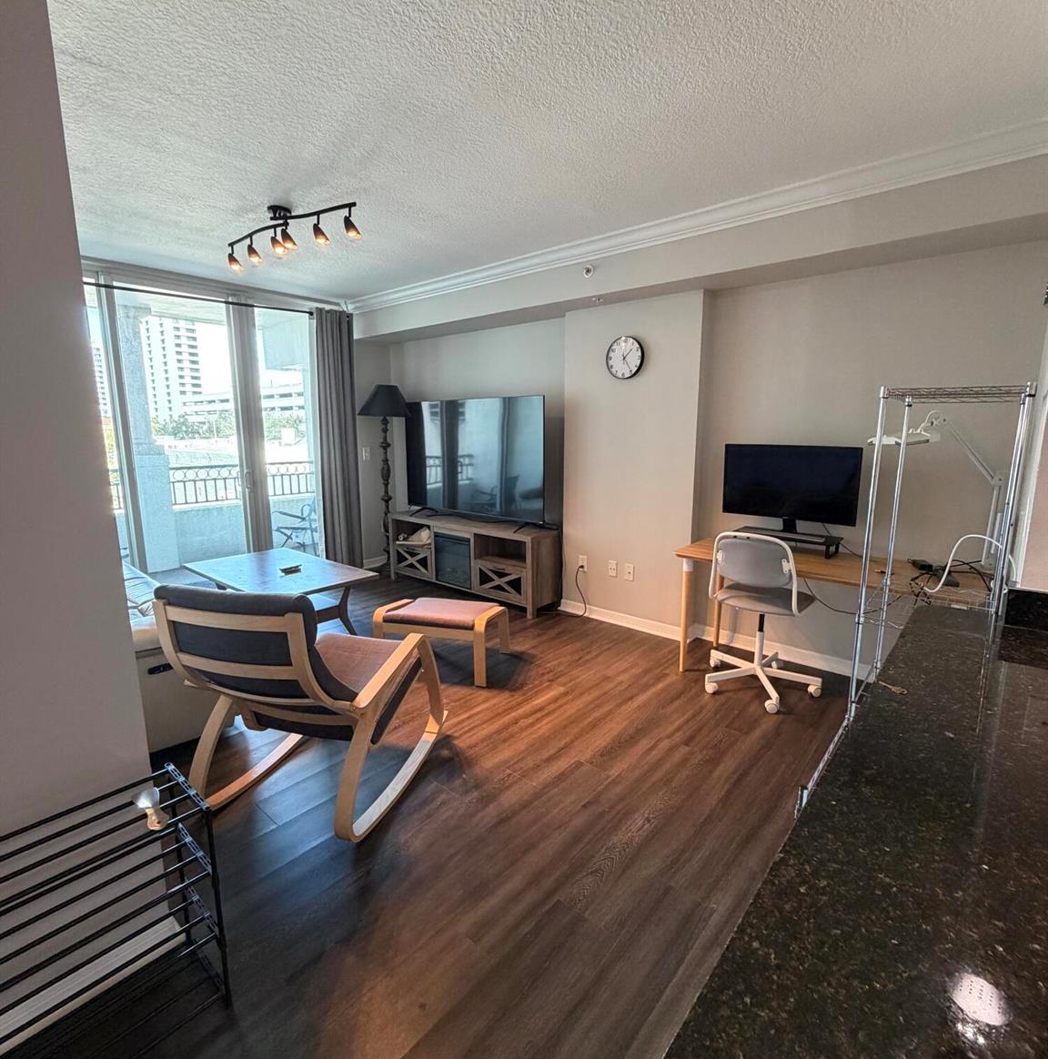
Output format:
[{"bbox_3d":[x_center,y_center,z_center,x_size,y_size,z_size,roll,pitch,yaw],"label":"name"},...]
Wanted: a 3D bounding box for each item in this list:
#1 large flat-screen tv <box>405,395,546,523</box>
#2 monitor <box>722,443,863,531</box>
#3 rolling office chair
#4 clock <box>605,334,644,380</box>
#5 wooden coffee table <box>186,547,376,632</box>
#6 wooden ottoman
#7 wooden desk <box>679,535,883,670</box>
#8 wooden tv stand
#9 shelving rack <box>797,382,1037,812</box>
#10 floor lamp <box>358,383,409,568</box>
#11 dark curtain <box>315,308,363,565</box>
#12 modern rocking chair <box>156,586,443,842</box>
[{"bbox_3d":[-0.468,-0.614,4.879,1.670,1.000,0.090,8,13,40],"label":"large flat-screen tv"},{"bbox_3d":[1.521,-0.227,3.286,0.735,0.530,0.130,8,13,40],"label":"monitor"},{"bbox_3d":[1.327,0.468,3.154,0.650,0.880,0.660,9,14,41],"label":"rolling office chair"},{"bbox_3d":[0.691,-1.179,3.882,0.300,0.300,0.045,8,13,40],"label":"clock"},{"bbox_3d":[-1.782,0.512,4.165,1.370,0.450,0.790,8,13,40],"label":"wooden coffee table"},{"bbox_3d":[-0.479,0.647,3.511,0.630,0.410,0.550,2,10,12],"label":"wooden ottoman"},{"bbox_3d":[1.627,0.536,3.195,1.410,0.730,0.640,8,13,40],"label":"wooden desk"},{"bbox_3d":[-0.480,0.265,5.051,1.780,0.615,0.410,8,13,40],"label":"wooden tv stand"},{"bbox_3d":[1.429,0.301,2.022,0.430,1.610,1.240,8,13,40],"label":"shelving rack"},{"bbox_3d":[-1.401,-0.494,5.706,0.450,1.880,0.450,0,10,0],"label":"floor lamp"},{"bbox_3d":[-1.811,-0.816,5.582,0.130,2.560,0.450,8,13,40],"label":"dark curtain"},{"bbox_3d":[-0.811,0.588,2.329,0.680,0.950,0.960,2,11,13],"label":"modern rocking chair"}]

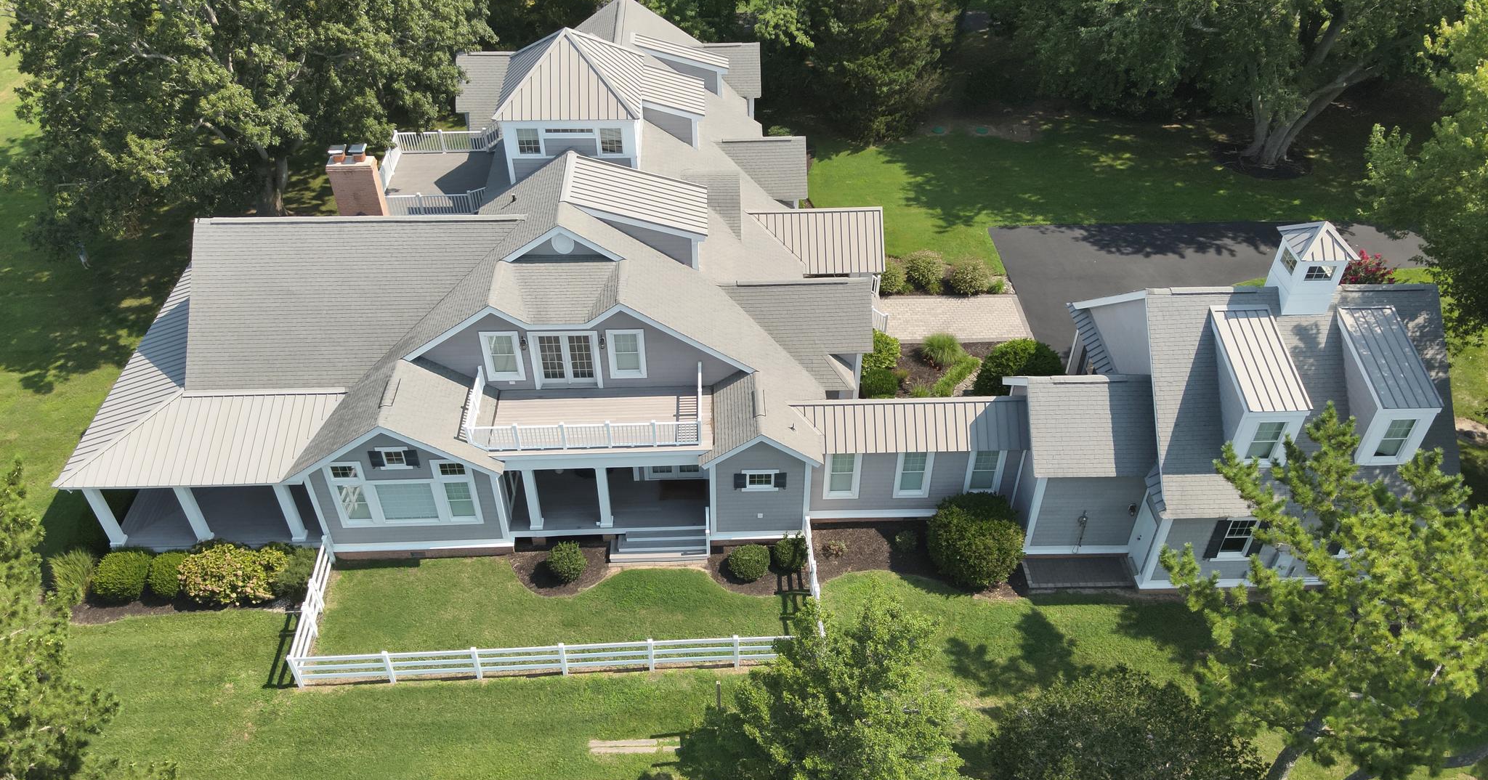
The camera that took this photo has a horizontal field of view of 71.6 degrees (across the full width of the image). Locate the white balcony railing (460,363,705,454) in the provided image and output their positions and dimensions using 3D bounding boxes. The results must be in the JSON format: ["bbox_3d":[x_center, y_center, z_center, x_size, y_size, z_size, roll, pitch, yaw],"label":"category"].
[{"bbox_3d":[-4.760,0.479,31.603,6.970,1.050,2.950,-1,39,-2],"label":"white balcony railing"}]

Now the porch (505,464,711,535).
[{"bbox_3d":[-4.350,3.598,33.898,6.250,0.240,2.950,-1,39,-2],"label":"porch"}]

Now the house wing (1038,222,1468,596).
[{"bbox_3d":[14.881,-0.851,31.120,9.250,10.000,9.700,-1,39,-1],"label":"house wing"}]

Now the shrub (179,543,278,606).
[{"bbox_3d":[-15.250,5.462,30.546,2.745,1.400,1.922,-1,39,-1],"label":"shrub"}]

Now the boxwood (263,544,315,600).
[{"bbox_3d":[-13.773,5.502,31.249,1.470,1.500,1.700,-1,39,-2],"label":"boxwood"}]

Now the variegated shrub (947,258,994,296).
[{"bbox_3d":[9.714,-4.857,44.240,1.900,1.480,1.820,-1,39,-2],"label":"variegated shrub"}]

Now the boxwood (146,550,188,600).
[{"bbox_3d":[-16.954,5.488,30.537,1.199,1.400,1.199,-1,39,-1],"label":"boxwood"}]

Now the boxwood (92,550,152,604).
[{"bbox_3d":[-18.387,5.516,30.521,1.497,1.400,1.452,-1,39,-1],"label":"boxwood"}]

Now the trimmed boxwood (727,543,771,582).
[{"bbox_3d":[0.144,5.315,31.846,1.370,1.020,1.280,-1,39,-2],"label":"trimmed boxwood"}]

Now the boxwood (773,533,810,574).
[{"bbox_3d":[1.404,4.952,31.178,1.109,1.120,1.109,-1,39,-1],"label":"boxwood"}]

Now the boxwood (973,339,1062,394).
[{"bbox_3d":[10.001,-0.408,37.589,3.200,2.800,3.150,-1,39,-2],"label":"boxwood"}]

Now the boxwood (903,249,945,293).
[{"bbox_3d":[7.508,-4.967,43.011,1.789,1.600,1.789,-1,39,-1],"label":"boxwood"}]

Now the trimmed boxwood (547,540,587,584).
[{"bbox_3d":[-5.315,5.159,30.947,1.171,1.200,1.171,-1,39,-1],"label":"trimmed boxwood"}]

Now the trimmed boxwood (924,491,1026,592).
[{"bbox_3d":[6.824,4.484,30.586,2.848,2.500,2.762,-1,39,-1],"label":"trimmed boxwood"}]

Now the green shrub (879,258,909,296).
[{"bbox_3d":[6.010,-4.735,42.862,1.707,1.450,1.707,-1,39,-1],"label":"green shrub"}]

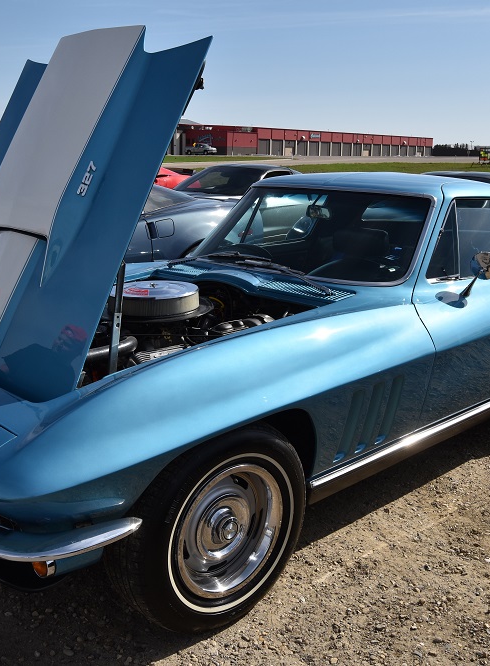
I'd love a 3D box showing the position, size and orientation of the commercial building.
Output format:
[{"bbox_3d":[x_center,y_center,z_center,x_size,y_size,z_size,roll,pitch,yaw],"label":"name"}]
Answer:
[{"bbox_3d":[15.304,-51.073,224.922,22.000,6.300,125.000,10,16,35],"label":"commercial building"}]

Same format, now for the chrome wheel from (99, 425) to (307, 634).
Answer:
[{"bbox_3d":[-0.095,0.575,2.538,0.670,0.670,0.200,-10,17,-41],"label":"chrome wheel"}]

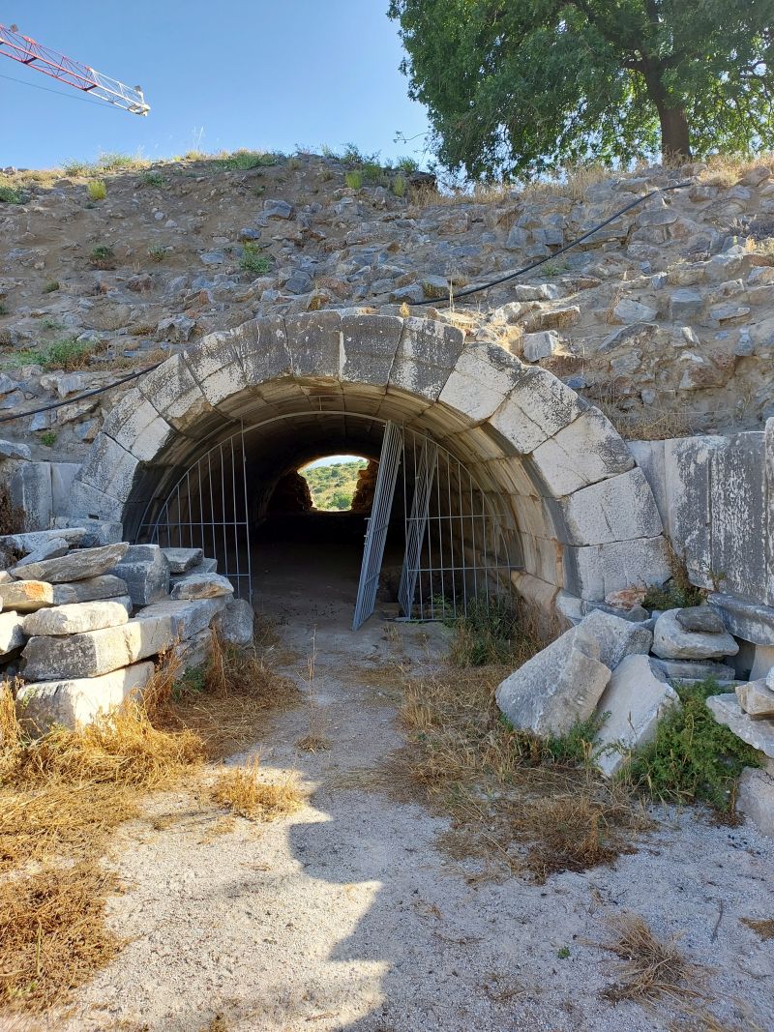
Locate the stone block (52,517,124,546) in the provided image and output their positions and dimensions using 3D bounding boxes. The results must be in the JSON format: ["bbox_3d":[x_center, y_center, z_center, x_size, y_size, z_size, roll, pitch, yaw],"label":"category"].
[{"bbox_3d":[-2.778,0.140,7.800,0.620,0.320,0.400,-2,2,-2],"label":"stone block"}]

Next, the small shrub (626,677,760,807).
[{"bbox_3d":[1.577,1.144,4.300,0.620,0.540,0.580,-1,2,20],"label":"small shrub"}]

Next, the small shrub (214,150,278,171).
[{"bbox_3d":[-2.139,-5.373,12.600,0.920,0.300,0.500,-2,3,0],"label":"small shrub"}]

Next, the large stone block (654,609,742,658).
[{"bbox_3d":[2.210,0.841,6.000,0.550,0.280,0.420,-2,2,-2],"label":"large stone block"}]

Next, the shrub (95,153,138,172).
[{"bbox_3d":[-4.462,-5.833,13.800,0.650,0.280,0.480,-2,2,-2],"label":"shrub"}]

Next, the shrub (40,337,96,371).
[{"bbox_3d":[-3.655,-1.864,9.600,0.610,0.340,0.460,-2,2,-2],"label":"shrub"}]

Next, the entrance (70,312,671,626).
[{"bbox_3d":[-0.145,-0.394,8.100,5.500,2.950,1.500,-2,3,10],"label":"entrance"}]

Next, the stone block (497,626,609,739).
[{"bbox_3d":[1.037,1.024,5.250,0.670,0.480,0.420,-38,-15,2],"label":"stone block"}]

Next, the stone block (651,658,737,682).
[{"bbox_3d":[2.072,1.034,5.650,0.530,0.150,0.360,-2,3,5],"label":"stone block"}]

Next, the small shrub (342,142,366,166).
[{"bbox_3d":[-0.488,-5.287,12.200,0.360,0.350,0.330,-2,3,0],"label":"small shrub"}]

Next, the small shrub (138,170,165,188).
[{"bbox_3d":[-3.721,-5.320,13.200,0.420,0.270,0.360,-2,2,-2],"label":"small shrub"}]

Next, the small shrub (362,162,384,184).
[{"bbox_3d":[-0.192,-4.689,11.400,0.290,0.310,0.280,-2,3,0],"label":"small shrub"}]

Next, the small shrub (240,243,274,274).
[{"bbox_3d":[-1.741,-3.448,11.200,0.430,0.380,0.400,-2,2,-2],"label":"small shrub"}]

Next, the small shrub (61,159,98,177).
[{"bbox_3d":[-5.071,-5.753,13.800,0.540,0.260,0.420,-2,2,-2],"label":"small shrub"}]

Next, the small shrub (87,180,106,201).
[{"bbox_3d":[-4.130,-4.633,11.900,0.270,0.290,0.260,-2,3,0],"label":"small shrub"}]

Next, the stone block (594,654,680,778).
[{"bbox_3d":[1.393,1.105,4.650,0.430,0.500,0.580,-2,3,10],"label":"stone block"}]

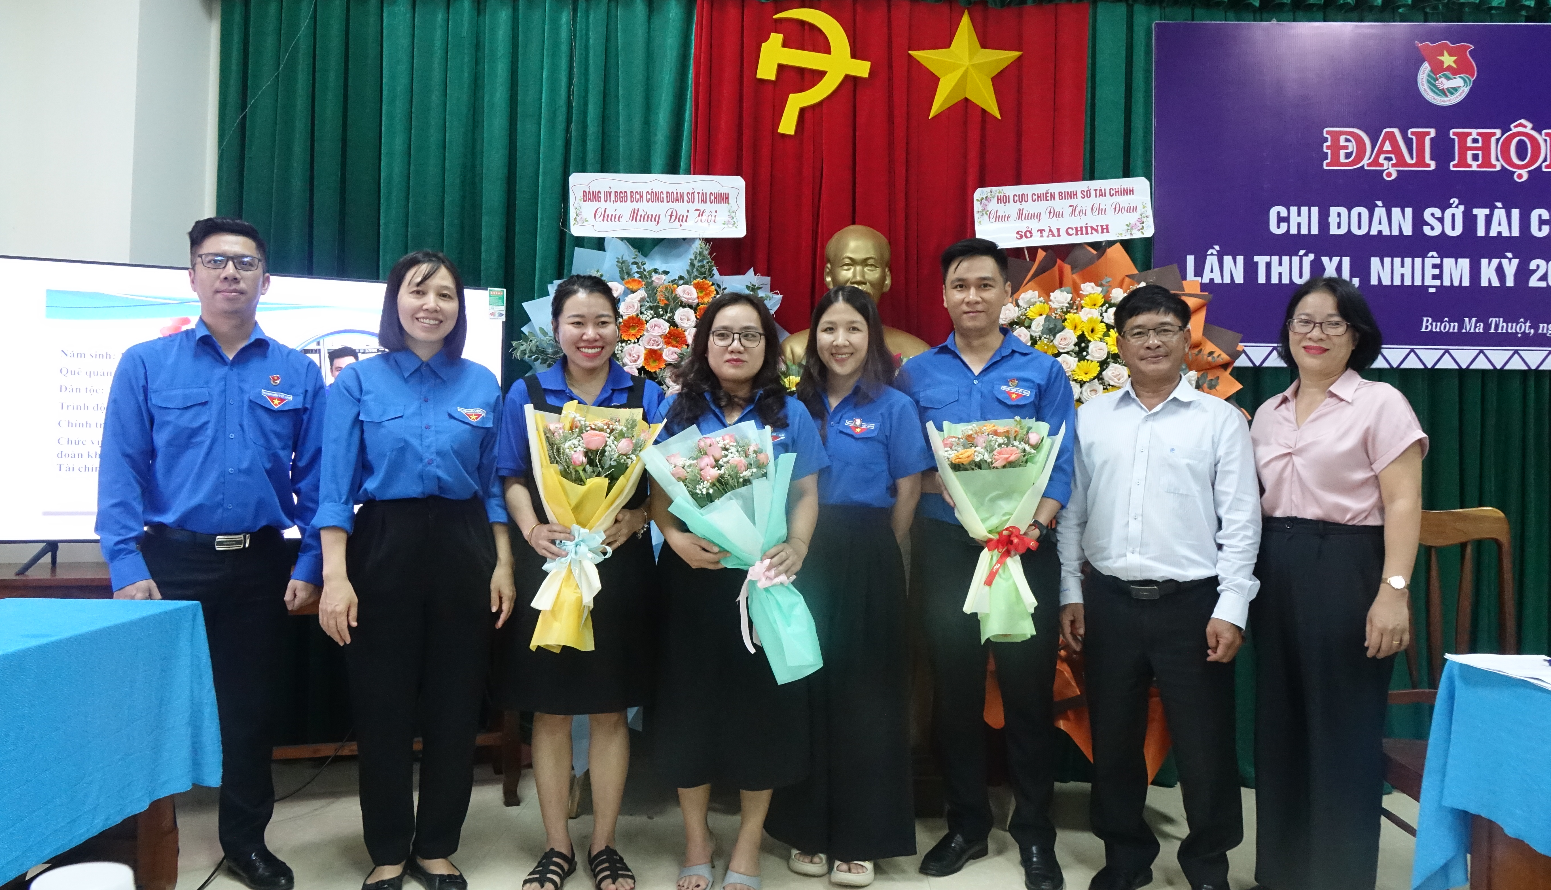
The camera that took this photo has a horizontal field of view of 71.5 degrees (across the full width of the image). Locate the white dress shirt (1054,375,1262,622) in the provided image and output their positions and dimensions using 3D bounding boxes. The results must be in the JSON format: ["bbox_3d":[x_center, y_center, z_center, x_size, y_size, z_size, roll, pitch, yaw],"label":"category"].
[{"bbox_3d":[0.994,0.144,2.790,0.510,0.630,0.270,1,-1,20],"label":"white dress shirt"}]

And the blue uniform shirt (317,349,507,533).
[{"bbox_3d":[-0.930,0.000,2.760,0.460,0.490,0.260,1,-2,-22],"label":"blue uniform shirt"}]

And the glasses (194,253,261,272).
[{"bbox_3d":[-1.420,-0.462,2.810,0.143,0.046,0.140,6,-4,-27],"label":"glasses"}]

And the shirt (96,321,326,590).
[{"bbox_3d":[-1.465,0.025,2.820,0.540,0.700,0.270,2,-2,-27],"label":"shirt"}]

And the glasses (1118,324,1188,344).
[{"bbox_3d":[0.955,-0.280,2.730,0.147,0.043,0.140,-6,-1,19],"label":"glasses"}]

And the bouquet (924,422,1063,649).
[{"bbox_3d":[0.559,0.214,2.700,0.335,0.550,0.210,0,-3,7],"label":"bouquet"}]

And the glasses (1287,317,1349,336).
[{"bbox_3d":[1.340,-0.283,2.660,0.138,0.043,0.140,2,-4,27],"label":"glasses"}]

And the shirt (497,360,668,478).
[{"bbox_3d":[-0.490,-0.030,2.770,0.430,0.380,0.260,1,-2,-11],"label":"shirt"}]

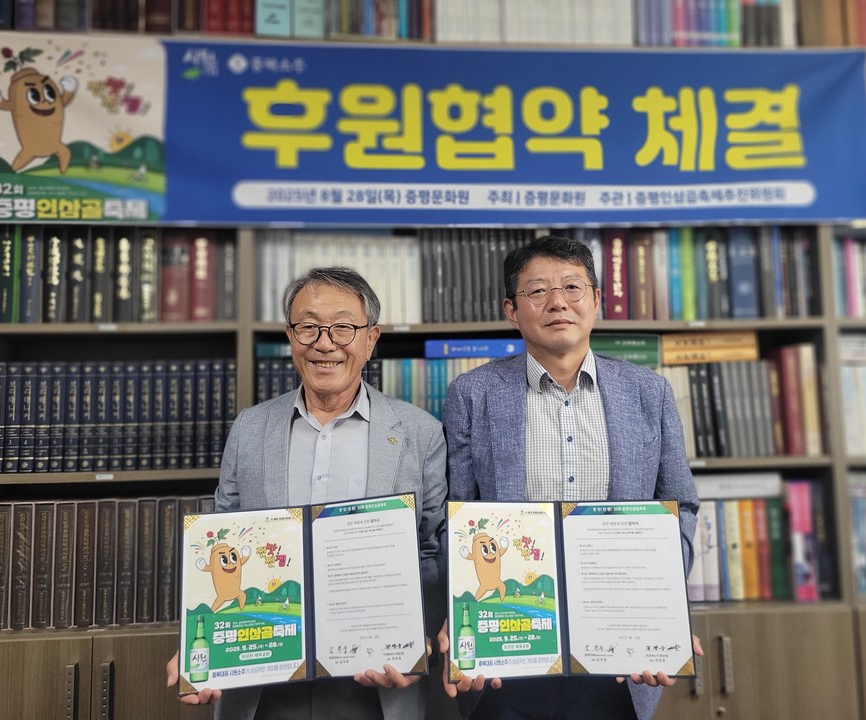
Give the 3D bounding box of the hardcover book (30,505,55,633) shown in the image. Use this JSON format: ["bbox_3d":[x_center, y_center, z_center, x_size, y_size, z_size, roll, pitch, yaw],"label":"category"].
[{"bbox_3d":[-1.011,0.537,1.969,0.052,0.318,0.230,-1,-5,-4],"label":"hardcover book"}]

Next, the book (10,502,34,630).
[{"bbox_3d":[-1.063,0.538,1.965,0.053,0.318,0.230,-1,-5,-4],"label":"book"}]

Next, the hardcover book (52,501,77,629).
[{"bbox_3d":[-0.959,0.536,1.973,0.053,0.318,0.230,-1,-5,-4],"label":"hardcover book"}]

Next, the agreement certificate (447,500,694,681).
[{"bbox_3d":[0.243,0.413,1.313,0.443,0.306,0.050,2,-16,-8],"label":"agreement certificate"}]

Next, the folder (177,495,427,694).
[{"bbox_3d":[-0.231,0.416,1.298,0.437,0.306,0.055,-7,-18,5],"label":"folder"}]

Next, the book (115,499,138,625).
[{"bbox_3d":[-0.803,0.535,1.984,0.051,0.318,0.230,-1,-5,-4],"label":"book"}]

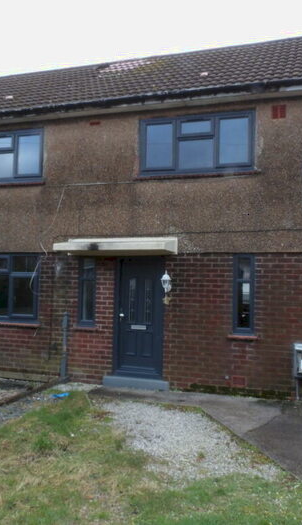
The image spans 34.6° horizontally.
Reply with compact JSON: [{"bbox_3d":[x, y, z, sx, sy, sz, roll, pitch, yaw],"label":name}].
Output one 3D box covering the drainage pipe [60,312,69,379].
[{"bbox_3d":[-1.511,1.445,8.540,0.120,1.162,0.120,1,-3,0],"label":"drainage pipe"}]

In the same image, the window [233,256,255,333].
[{"bbox_3d":[1.531,0.524,7.939,0.352,1.314,0.090,0,-4,18],"label":"window"}]

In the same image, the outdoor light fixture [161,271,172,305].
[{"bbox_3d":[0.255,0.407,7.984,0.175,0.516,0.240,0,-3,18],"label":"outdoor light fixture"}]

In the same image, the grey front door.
[{"bbox_3d":[-0.201,0.904,8.293,0.917,2.093,0.090,0,-3,18],"label":"grey front door"}]

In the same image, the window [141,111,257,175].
[{"bbox_3d":[0.768,-2.030,8.372,2.010,1.024,0.090,0,-4,18],"label":"window"}]

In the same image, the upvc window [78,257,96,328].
[{"bbox_3d":[-1.129,0.510,8.791,0.342,1.302,0.090,0,-4,18],"label":"upvc window"}]

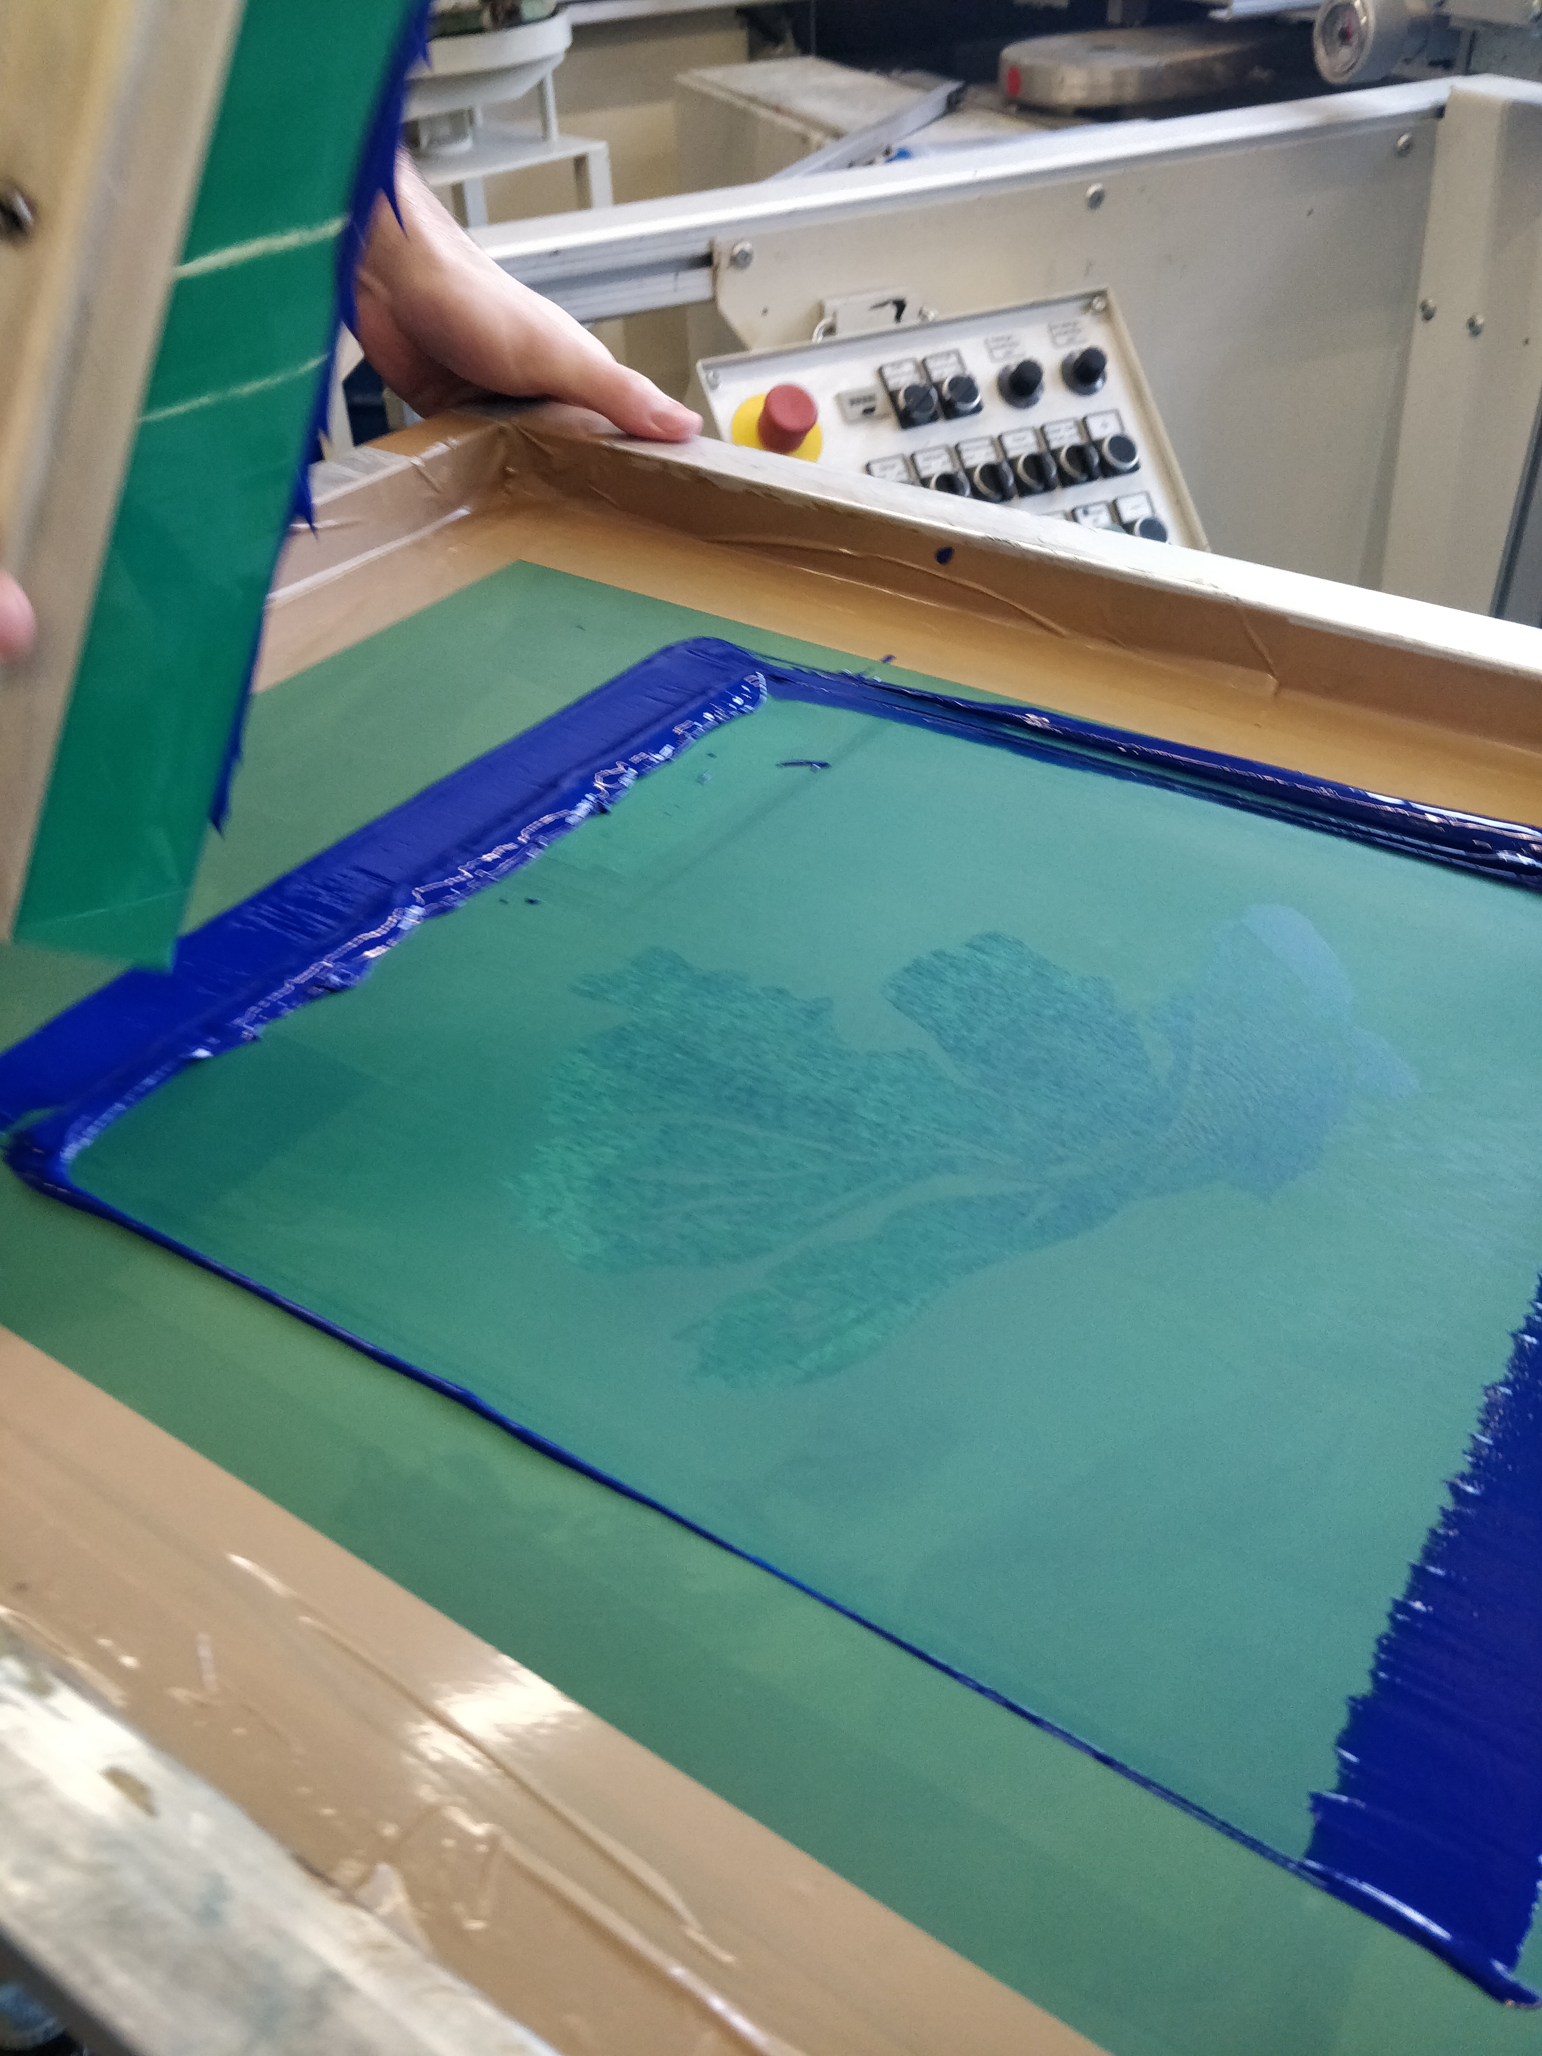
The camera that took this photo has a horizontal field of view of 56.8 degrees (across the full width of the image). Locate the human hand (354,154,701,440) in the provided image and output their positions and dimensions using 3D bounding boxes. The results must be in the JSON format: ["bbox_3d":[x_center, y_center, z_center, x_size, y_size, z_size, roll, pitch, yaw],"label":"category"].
[{"bbox_3d":[-0.096,-0.259,0.540,0.160,0.085,0.105,40,25,6],"label":"human hand"}]

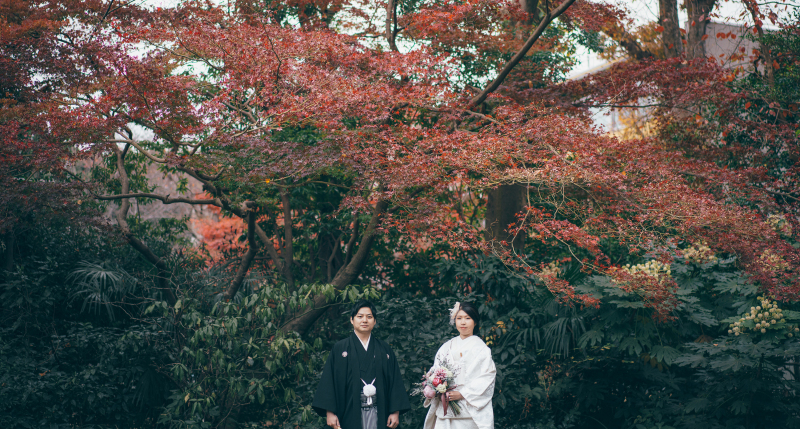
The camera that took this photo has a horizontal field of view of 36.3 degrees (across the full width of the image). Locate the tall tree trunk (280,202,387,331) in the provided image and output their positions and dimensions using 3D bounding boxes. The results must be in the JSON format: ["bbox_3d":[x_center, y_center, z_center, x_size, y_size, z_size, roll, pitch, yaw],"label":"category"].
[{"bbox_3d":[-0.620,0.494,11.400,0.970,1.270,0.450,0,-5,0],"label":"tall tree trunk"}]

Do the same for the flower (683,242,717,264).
[{"bbox_3d":[2.598,0.338,10.600,0.290,0.190,0.260,0,-5,0],"label":"flower"}]

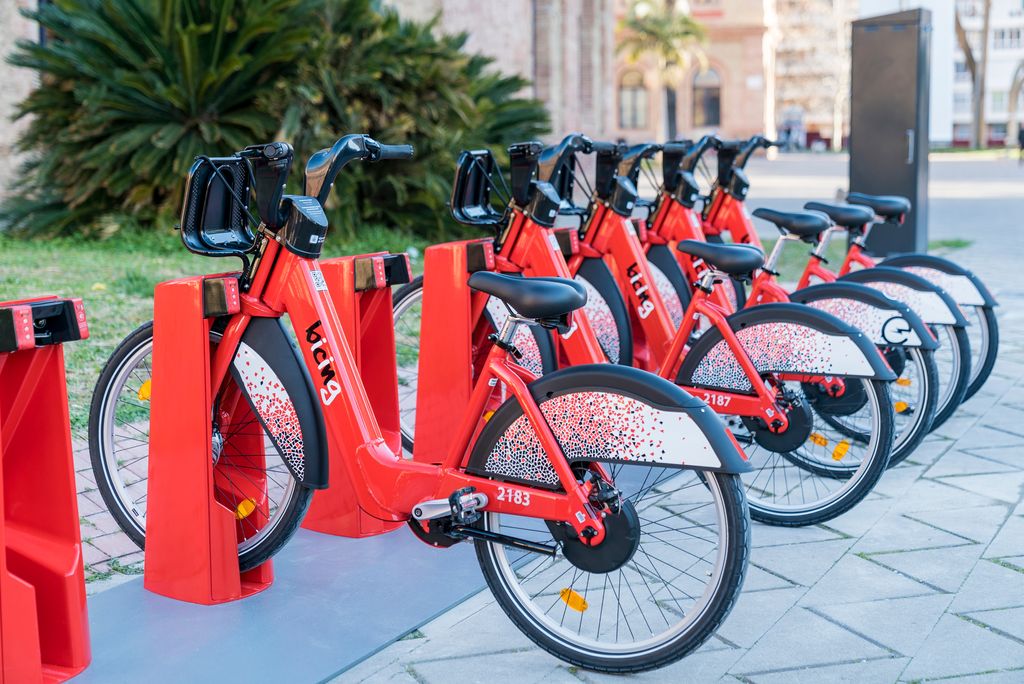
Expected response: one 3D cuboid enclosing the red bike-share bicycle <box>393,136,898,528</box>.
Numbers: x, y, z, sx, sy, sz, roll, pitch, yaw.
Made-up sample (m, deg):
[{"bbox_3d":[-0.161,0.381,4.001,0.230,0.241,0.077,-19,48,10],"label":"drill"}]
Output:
[{"bbox_3d":[0.310,-0.058,5.194,1.788,1.170,0.677,3,8,30],"label":"red bike-share bicycle"}]

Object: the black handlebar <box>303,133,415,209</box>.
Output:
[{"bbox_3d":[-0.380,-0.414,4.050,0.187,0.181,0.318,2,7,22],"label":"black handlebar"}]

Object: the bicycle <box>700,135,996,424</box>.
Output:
[{"bbox_3d":[1.200,-0.302,7.208,1.788,1.170,0.677,3,8,30],"label":"bicycle"}]

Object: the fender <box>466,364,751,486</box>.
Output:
[{"bbox_3d":[0.196,0.178,3.582,0.678,0.276,0.101,3,8,30],"label":"fender"}]

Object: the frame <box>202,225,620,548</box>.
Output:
[{"bbox_3d":[-0.260,0.083,3.835,1.167,0.667,0.172,3,8,30],"label":"frame"}]

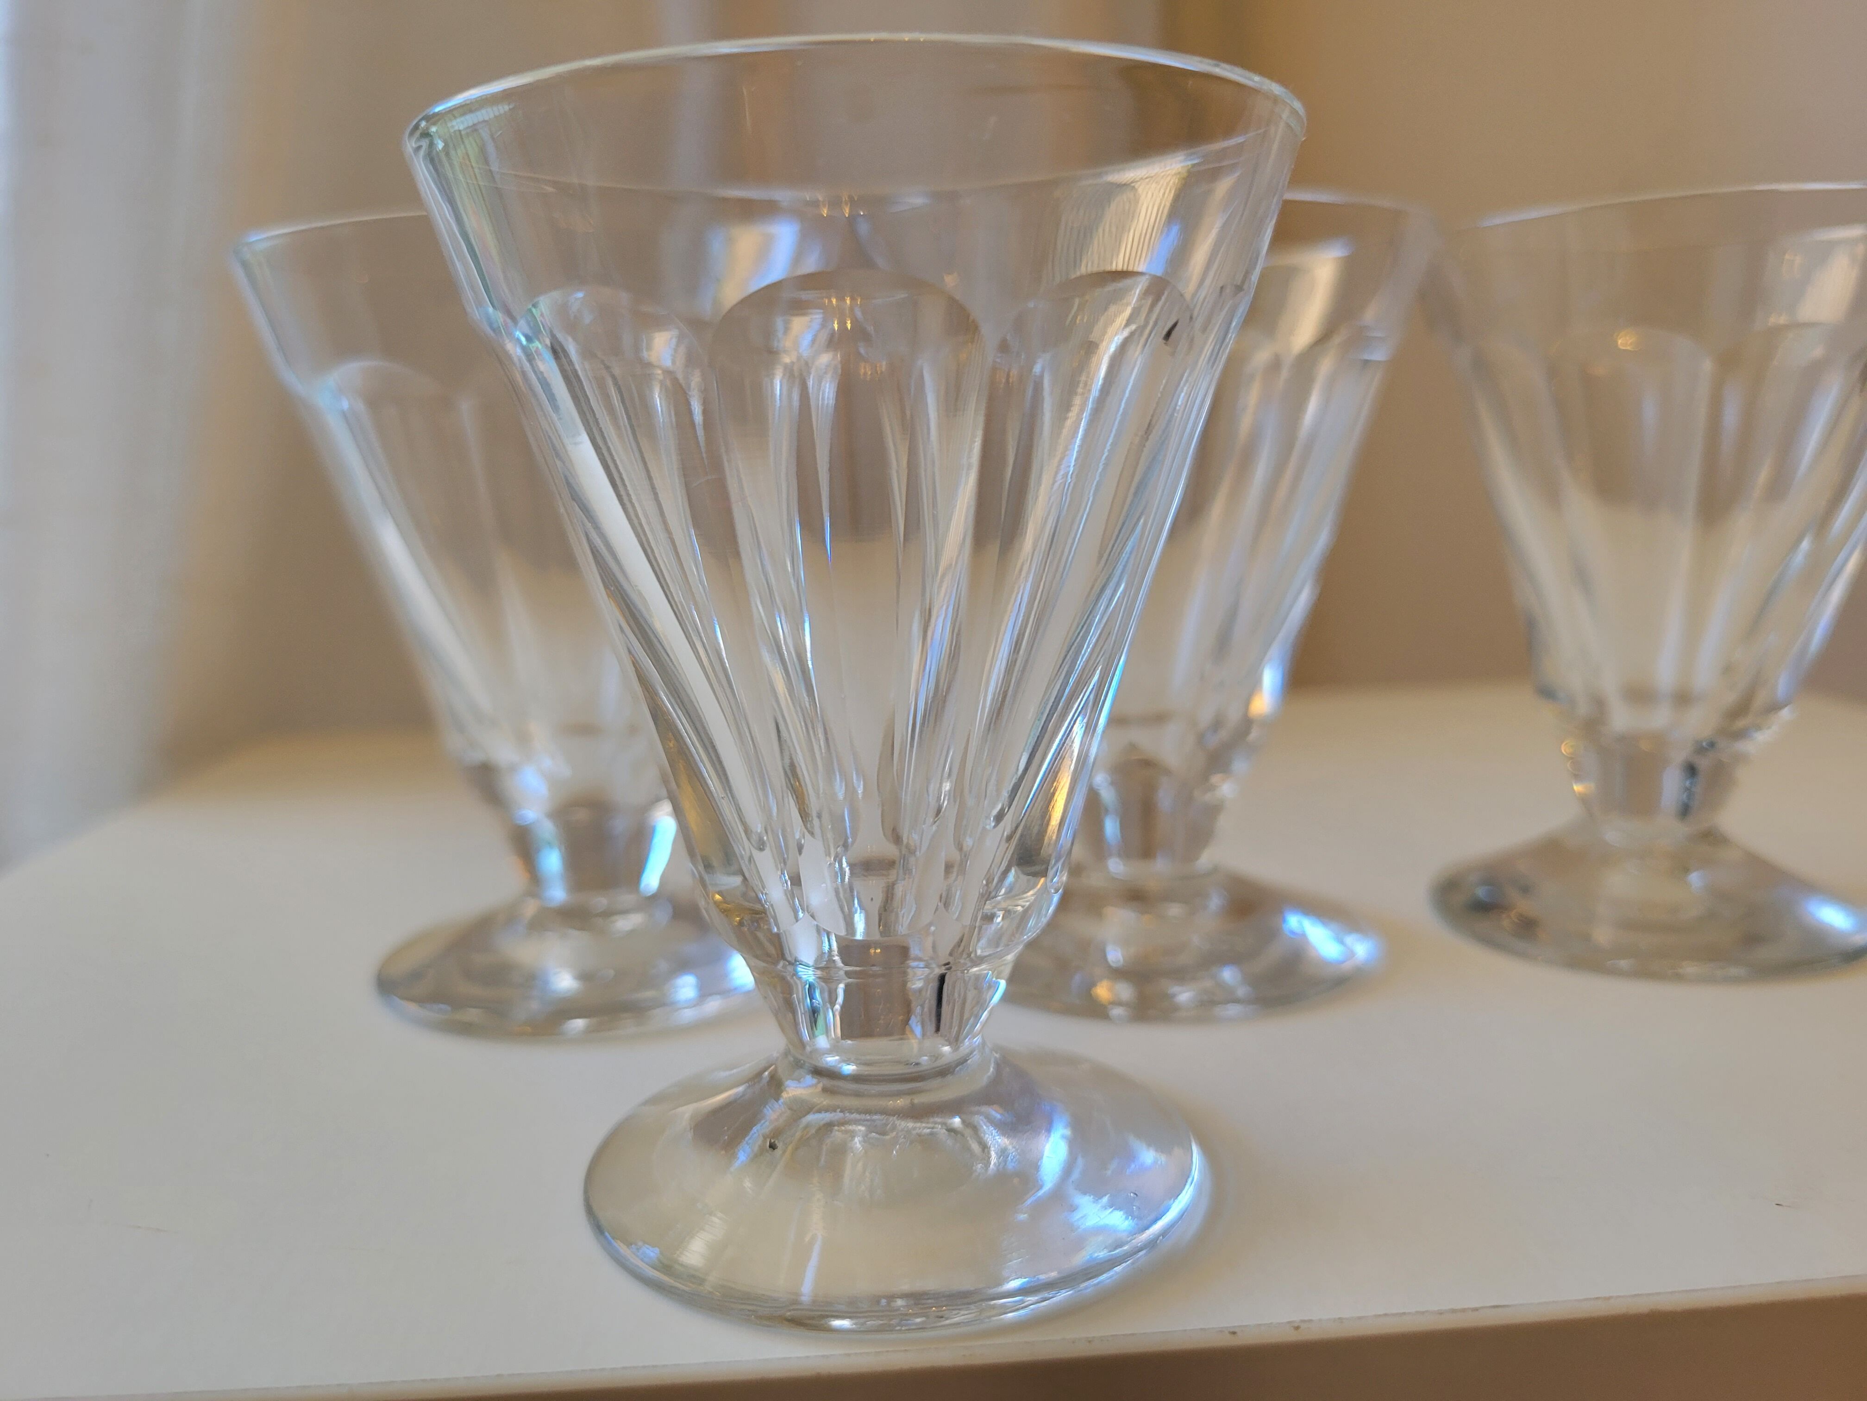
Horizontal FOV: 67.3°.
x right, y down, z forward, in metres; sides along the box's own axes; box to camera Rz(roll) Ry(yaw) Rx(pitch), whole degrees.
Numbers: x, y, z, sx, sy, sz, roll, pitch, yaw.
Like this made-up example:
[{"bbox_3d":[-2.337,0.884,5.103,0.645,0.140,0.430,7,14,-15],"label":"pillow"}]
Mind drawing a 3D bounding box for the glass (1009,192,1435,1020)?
[{"bbox_3d":[0.030,-0.013,0.197,0.078,0.099,0.078,-2,10,0],"label":"glass"}]

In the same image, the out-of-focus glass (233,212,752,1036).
[{"bbox_3d":[-0.049,-0.010,0.197,0.078,0.099,0.078,-2,10,0],"label":"out-of-focus glass"}]

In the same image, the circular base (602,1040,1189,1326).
[{"bbox_3d":[-0.004,0.041,0.145,0.063,0.013,0.063,-2,10,0],"label":"circular base"}]

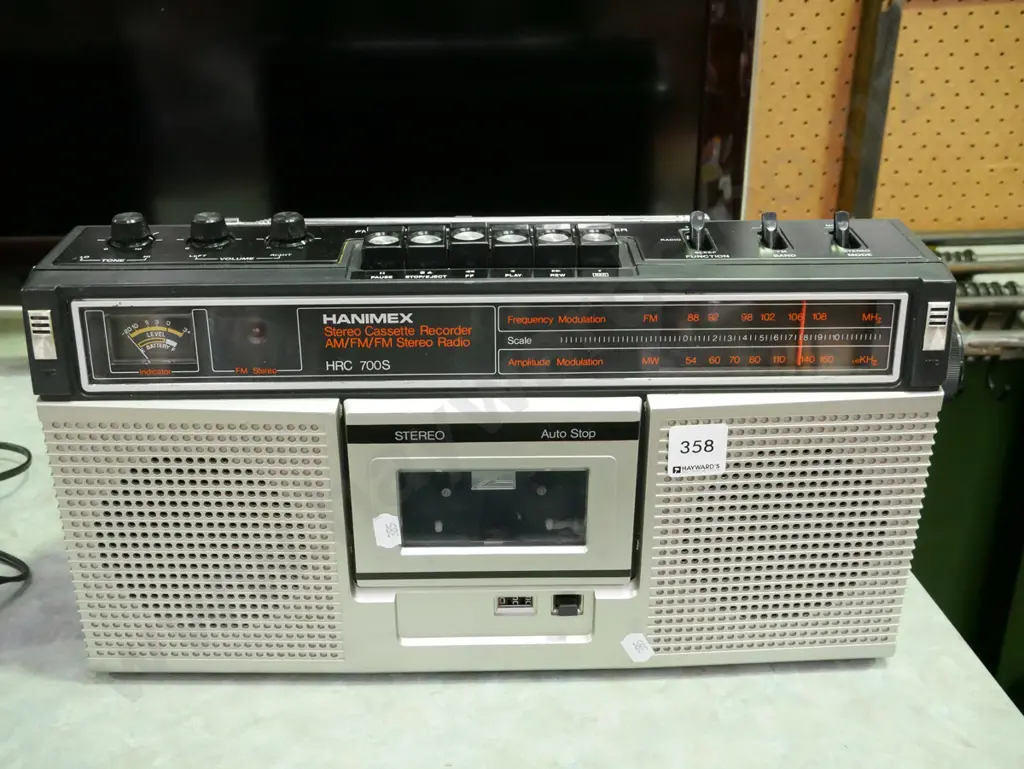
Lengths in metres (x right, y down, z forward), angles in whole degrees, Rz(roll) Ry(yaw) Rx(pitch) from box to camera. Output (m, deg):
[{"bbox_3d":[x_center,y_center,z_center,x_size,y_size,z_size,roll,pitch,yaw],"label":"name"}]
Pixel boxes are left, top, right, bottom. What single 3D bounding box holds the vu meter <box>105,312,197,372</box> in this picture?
[{"bbox_3d":[-0.152,-0.019,0.502,0.037,0.025,0.010,-1,20,-1],"label":"vu meter"}]

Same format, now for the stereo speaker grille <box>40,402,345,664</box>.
[{"bbox_3d":[-0.138,0.068,0.537,0.126,0.135,0.013,1,27,2],"label":"stereo speaker grille"}]

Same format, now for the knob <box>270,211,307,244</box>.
[{"bbox_3d":[-0.100,-0.070,0.531,0.021,0.012,0.021,-1,27,-1],"label":"knob"}]

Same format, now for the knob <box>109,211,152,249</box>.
[{"bbox_3d":[-0.171,-0.070,0.530,0.021,0.012,0.021,-1,27,-1],"label":"knob"}]

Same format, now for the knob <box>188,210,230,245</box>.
[{"bbox_3d":[-0.136,-0.070,0.530,0.021,0.012,0.021,-1,27,-1],"label":"knob"}]

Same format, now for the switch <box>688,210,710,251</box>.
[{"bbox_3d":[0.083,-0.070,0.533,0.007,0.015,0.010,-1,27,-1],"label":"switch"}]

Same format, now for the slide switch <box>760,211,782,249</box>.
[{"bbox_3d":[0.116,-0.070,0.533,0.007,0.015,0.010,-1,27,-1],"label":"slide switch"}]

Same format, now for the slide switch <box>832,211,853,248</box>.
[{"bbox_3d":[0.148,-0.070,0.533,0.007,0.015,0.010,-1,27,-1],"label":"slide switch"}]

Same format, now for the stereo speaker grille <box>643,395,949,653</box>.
[{"bbox_3d":[0.123,0.065,0.541,0.126,0.135,0.013,-2,27,-4],"label":"stereo speaker grille"}]

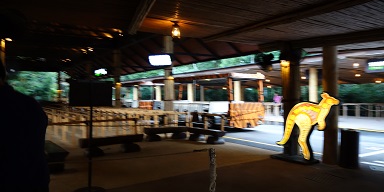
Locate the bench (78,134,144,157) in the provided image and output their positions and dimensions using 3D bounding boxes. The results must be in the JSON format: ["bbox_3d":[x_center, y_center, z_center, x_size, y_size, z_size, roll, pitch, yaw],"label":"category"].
[{"bbox_3d":[-2.180,1.335,8.120,1.680,0.430,0.420,0,0,-30],"label":"bench"}]

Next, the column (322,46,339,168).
[{"bbox_3d":[3.200,0.175,6.880,0.360,2.750,0.360,0,0,-34],"label":"column"}]

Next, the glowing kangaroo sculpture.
[{"bbox_3d":[2.680,0.715,6.980,0.200,1.600,1.500,0,0,-39],"label":"glowing kangaroo sculpture"}]

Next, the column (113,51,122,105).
[{"bbox_3d":[-4.691,-0.600,18.800,0.420,4.300,0.420,0,0,-34],"label":"column"}]

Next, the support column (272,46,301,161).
[{"bbox_3d":[2.563,0.090,7.730,0.420,2.920,0.420,0,0,-34],"label":"support column"}]

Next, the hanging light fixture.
[{"bbox_3d":[-0.307,-1.235,5.650,0.180,0.320,0.180,0,0,-34],"label":"hanging light fixture"}]

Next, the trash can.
[{"bbox_3d":[3.424,1.125,6.480,0.400,0.850,0.400,0,0,-34],"label":"trash can"}]

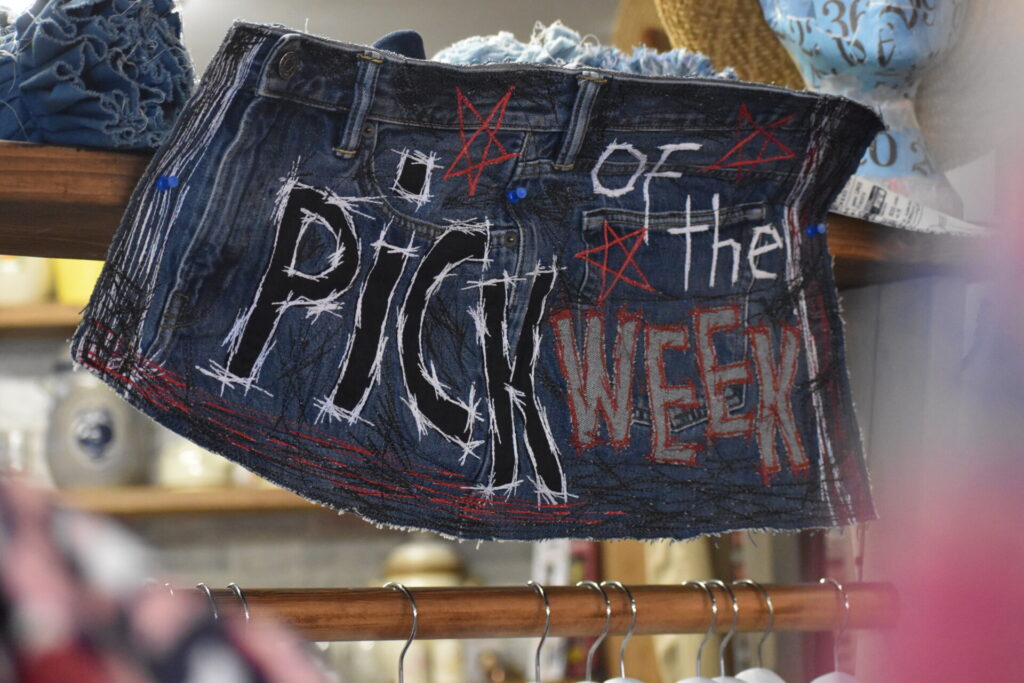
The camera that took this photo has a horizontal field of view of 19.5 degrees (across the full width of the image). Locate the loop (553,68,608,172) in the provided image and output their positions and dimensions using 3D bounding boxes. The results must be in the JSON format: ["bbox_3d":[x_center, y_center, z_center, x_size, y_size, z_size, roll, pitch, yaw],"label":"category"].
[{"bbox_3d":[0.044,-0.144,1.950,0.015,0.067,0.005,0,27,-32],"label":"loop"}]

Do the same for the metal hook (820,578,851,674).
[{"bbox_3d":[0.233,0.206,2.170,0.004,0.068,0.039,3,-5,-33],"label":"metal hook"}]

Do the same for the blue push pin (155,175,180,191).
[{"bbox_3d":[-0.207,-0.096,1.800,0.009,0.009,0.013,3,-5,-33],"label":"blue push pin"}]

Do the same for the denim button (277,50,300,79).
[{"bbox_3d":[-0.137,-0.169,1.830,0.005,0.018,0.018,27,14,37],"label":"denim button"}]

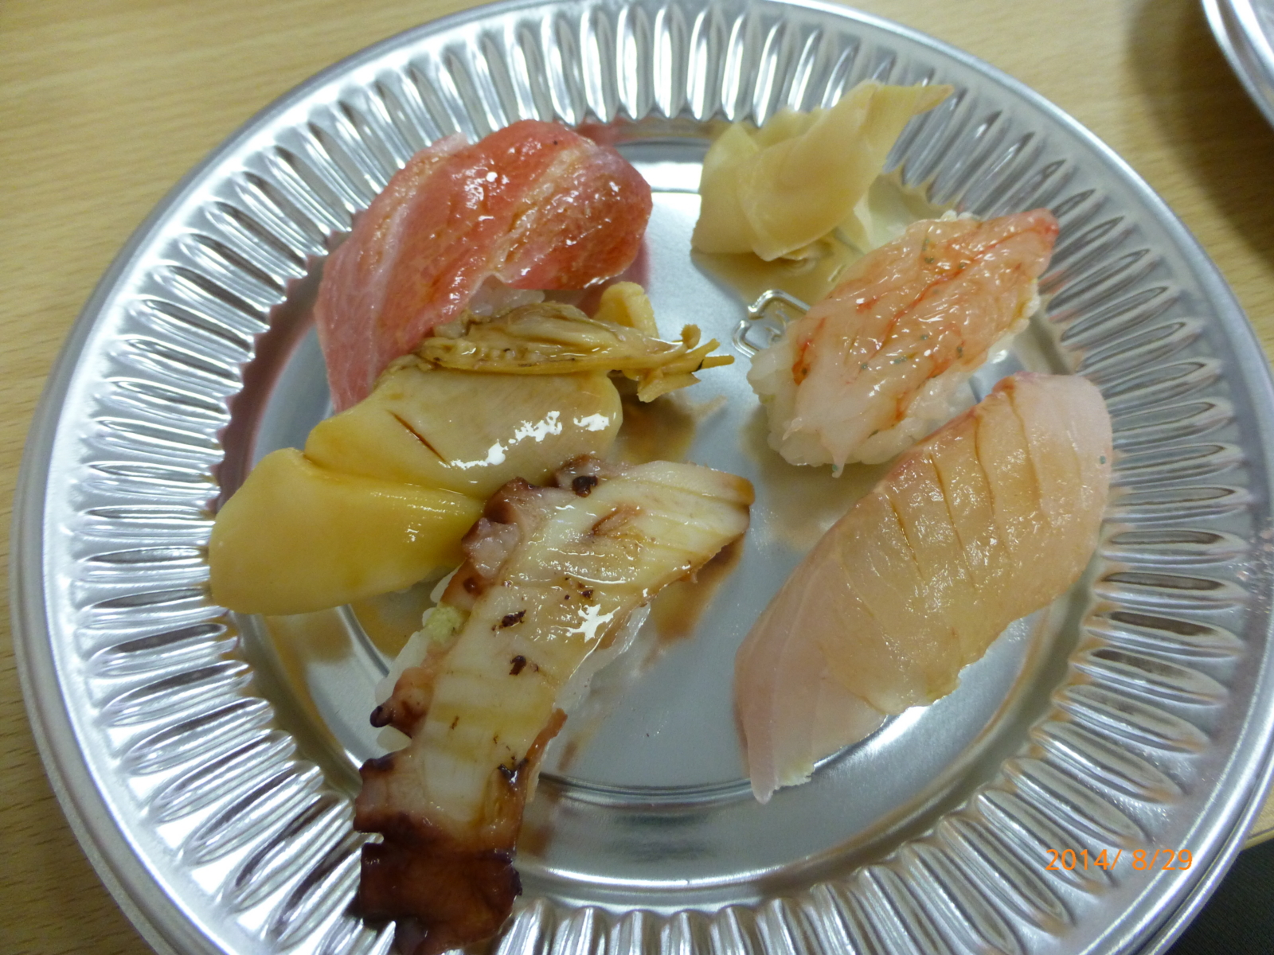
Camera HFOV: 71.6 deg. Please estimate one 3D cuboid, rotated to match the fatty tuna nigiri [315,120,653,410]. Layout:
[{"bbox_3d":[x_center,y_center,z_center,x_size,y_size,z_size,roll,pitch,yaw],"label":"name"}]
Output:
[{"bbox_3d":[-0.034,-0.049,0.185,0.076,0.032,0.037,-33,68,-12],"label":"fatty tuna nigiri"}]

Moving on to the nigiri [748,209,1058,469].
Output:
[{"bbox_3d":[0.055,-0.033,0.175,0.068,0.030,0.031,-36,69,-14],"label":"nigiri"}]

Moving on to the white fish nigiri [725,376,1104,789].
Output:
[{"bbox_3d":[0.052,0.013,0.151,0.087,0.032,0.033,-42,70,-16],"label":"white fish nigiri"}]

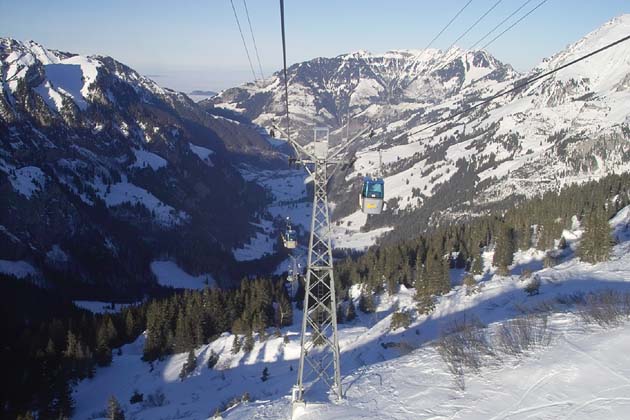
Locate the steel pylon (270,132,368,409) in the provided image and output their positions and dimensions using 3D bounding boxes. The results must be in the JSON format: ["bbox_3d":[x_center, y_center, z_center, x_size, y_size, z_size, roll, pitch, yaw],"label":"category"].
[{"bbox_3d":[0.520,4.950,58.900,8.300,24.200,3.700,0,12,-3],"label":"steel pylon"}]

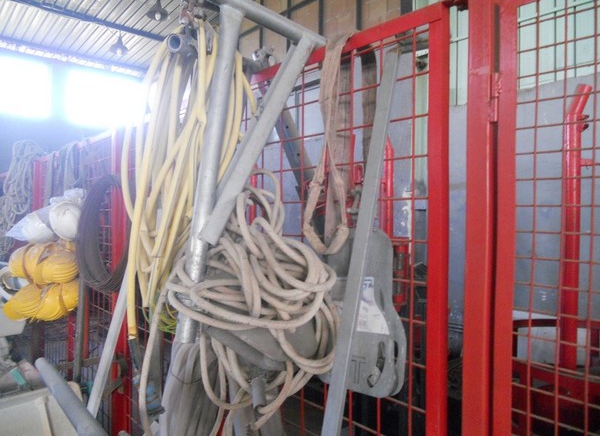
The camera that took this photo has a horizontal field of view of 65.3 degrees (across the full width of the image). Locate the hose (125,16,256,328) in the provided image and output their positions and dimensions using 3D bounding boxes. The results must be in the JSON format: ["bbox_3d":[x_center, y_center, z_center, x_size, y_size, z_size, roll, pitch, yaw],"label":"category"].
[{"bbox_3d":[-0.344,-0.124,1.430,0.300,0.930,0.340,0,1,-41],"label":"hose"}]

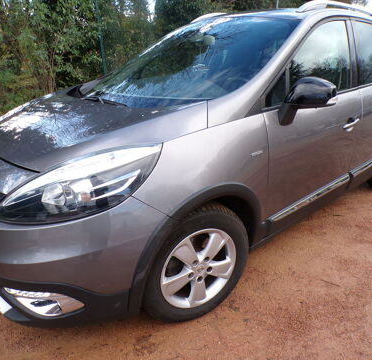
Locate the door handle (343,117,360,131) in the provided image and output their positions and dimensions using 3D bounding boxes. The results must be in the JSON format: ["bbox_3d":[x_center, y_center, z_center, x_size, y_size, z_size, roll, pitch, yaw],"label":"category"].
[{"bbox_3d":[1.112,-0.381,2.237,0.219,0.040,0.045,-24,31,-35],"label":"door handle"}]

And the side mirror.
[{"bbox_3d":[0.629,-0.410,1.742,0.170,0.250,0.230,-17,26,-38],"label":"side mirror"}]

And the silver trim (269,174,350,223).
[{"bbox_3d":[0.850,0.101,2.183,1.020,0.062,0.035,-19,27,-38],"label":"silver trim"}]

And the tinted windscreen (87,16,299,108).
[{"bbox_3d":[-0.020,-0.877,2.282,1.180,0.170,1.420,-44,40,-23],"label":"tinted windscreen"}]

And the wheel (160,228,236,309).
[{"bbox_3d":[0.039,0.411,1.676,0.430,0.430,0.170,-11,23,-26],"label":"wheel"}]

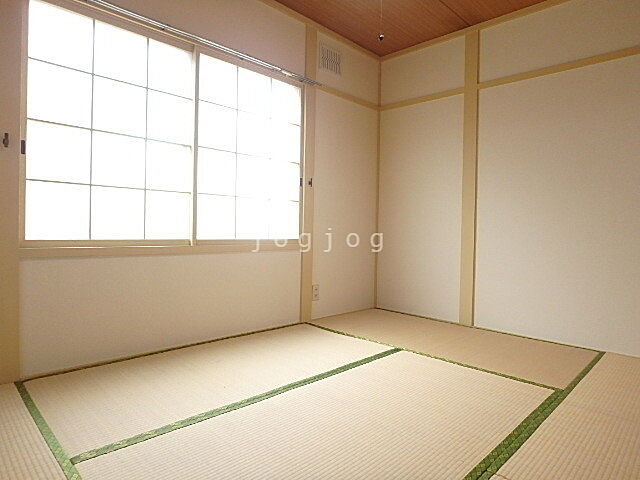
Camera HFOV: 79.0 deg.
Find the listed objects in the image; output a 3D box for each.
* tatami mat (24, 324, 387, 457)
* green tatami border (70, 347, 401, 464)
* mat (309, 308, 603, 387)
[{"bbox_3d":[-0.424,0.681,2.090,0.869,0.040,1.762,2,2,45],"label":"tatami mat"},{"bbox_3d":[-0.126,0.680,1.790,0.050,0.012,1.748,2,2,45],"label":"green tatami border"},{"bbox_3d":[0.821,0.695,2.731,1.737,0.040,0.894,2,2,45],"label":"mat"}]

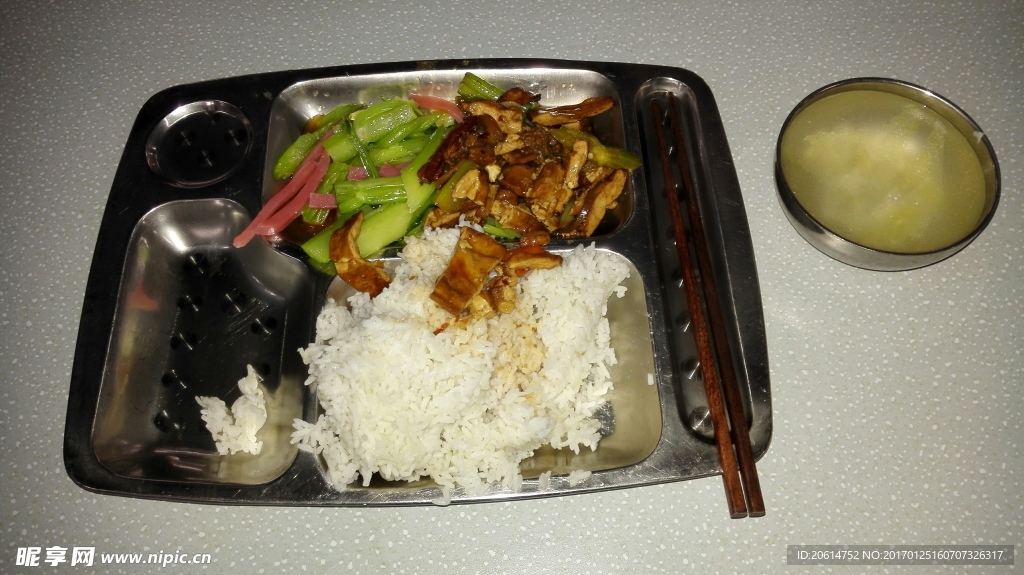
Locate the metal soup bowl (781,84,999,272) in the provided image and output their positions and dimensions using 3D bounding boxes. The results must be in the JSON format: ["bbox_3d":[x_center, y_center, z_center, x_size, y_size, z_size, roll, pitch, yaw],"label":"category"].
[{"bbox_3d":[0.199,-0.056,0.425,0.113,0.048,0.113,0,65,1],"label":"metal soup bowl"}]

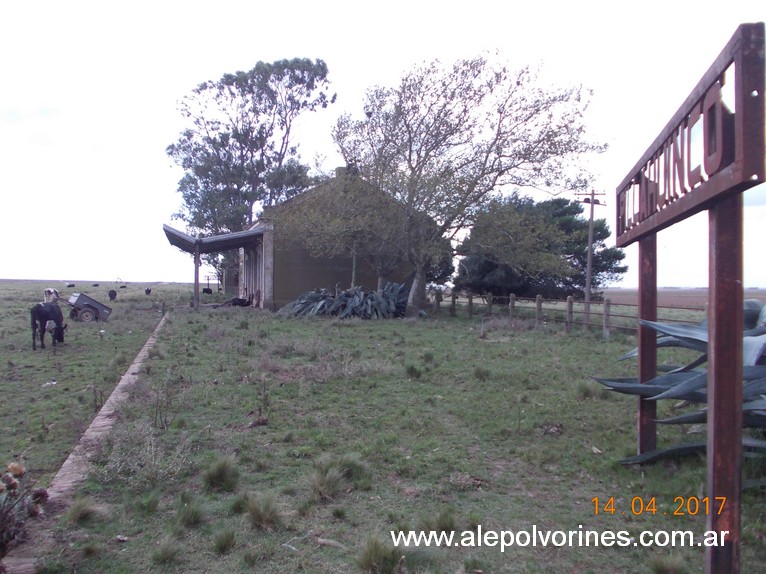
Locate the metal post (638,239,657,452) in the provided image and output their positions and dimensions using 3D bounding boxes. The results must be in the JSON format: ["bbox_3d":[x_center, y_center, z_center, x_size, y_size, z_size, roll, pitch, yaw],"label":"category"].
[{"bbox_3d":[2.474,0.557,5.800,0.135,2.100,0.125,1,0,14],"label":"metal post"}]

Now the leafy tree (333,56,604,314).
[{"bbox_3d":[4.280,-5.050,31.000,13.600,13.200,11.500,1,0,6],"label":"leafy tree"}]

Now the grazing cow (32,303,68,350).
[{"bbox_3d":[-9.200,1.060,17.000,0.550,1.260,1.850,1,0,-7],"label":"grazing cow"}]

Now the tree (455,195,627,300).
[{"bbox_3d":[12.700,-3.000,50.000,13.900,8.900,12.000,1,0,12],"label":"tree"}]

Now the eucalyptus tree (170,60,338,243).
[{"bbox_3d":[-13.800,-11.400,65.000,17.800,25.000,16.000,1,0,-12],"label":"eucalyptus tree"}]

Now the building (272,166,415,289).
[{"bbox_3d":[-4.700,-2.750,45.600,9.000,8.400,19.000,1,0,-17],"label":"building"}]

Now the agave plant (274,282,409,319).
[{"bbox_3d":[-2.000,0.660,30.500,6.500,1.700,3.200,1,0,-7],"label":"agave plant"}]

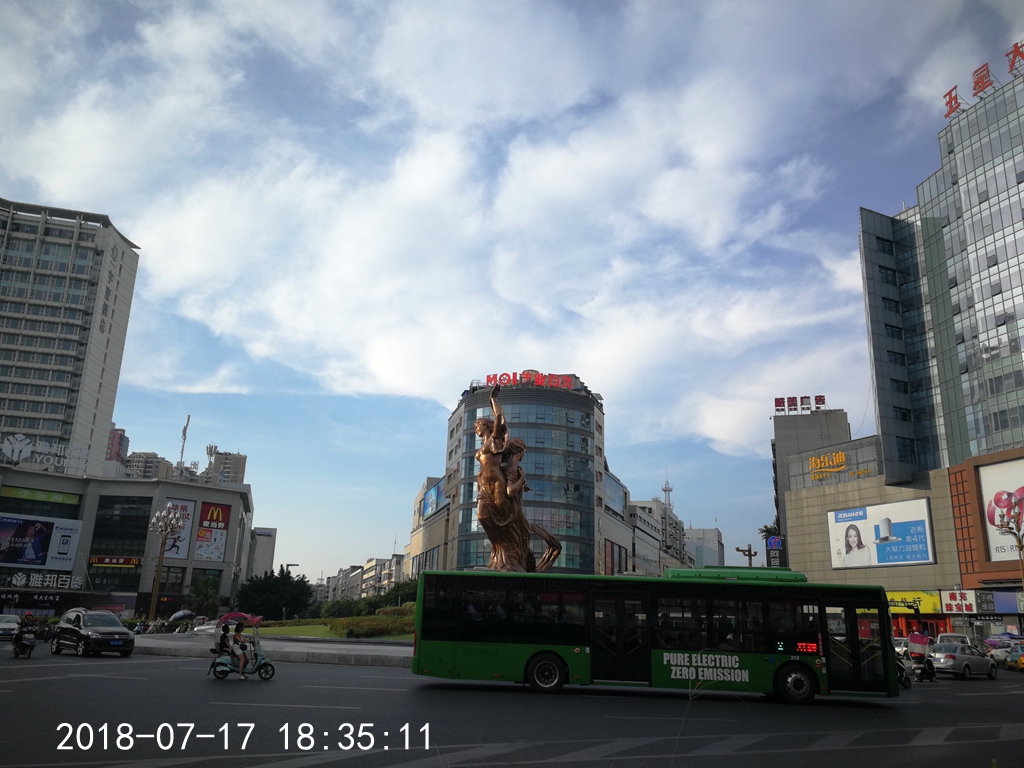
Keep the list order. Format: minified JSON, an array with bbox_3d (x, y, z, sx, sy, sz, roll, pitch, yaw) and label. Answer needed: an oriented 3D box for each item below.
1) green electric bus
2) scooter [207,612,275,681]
[{"bbox_3d":[3.583,6.508,21.135,11.950,3.150,2.550,1,-16,4],"label":"green electric bus"},{"bbox_3d":[-6.898,6.719,20.575,1.640,1.680,0.680,4,-17,-7],"label":"scooter"}]

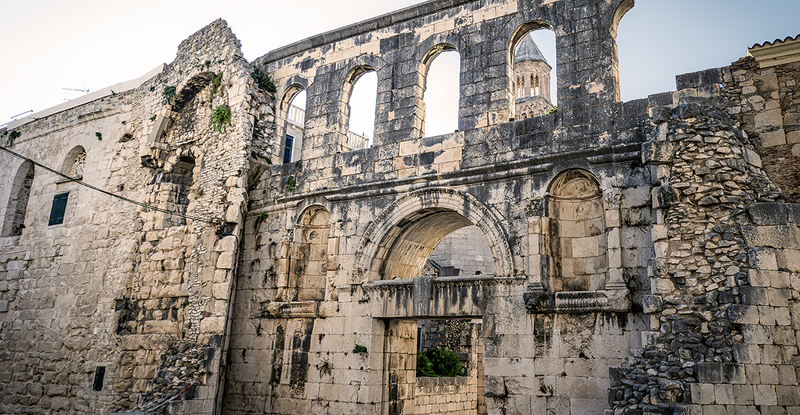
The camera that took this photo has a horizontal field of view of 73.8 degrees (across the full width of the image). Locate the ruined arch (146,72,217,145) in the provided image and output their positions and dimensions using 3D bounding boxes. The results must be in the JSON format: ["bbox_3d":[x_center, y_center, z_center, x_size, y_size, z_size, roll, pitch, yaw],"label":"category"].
[{"bbox_3d":[-8.918,-3.999,22.833,4.022,3.409,1.013,-7,-18,27],"label":"ruined arch"}]

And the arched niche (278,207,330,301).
[{"bbox_3d":[-2.849,1.511,17.400,2.105,3.164,0.770,-7,-18,27],"label":"arched niche"}]

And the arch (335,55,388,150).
[{"bbox_3d":[-1.151,-3.442,18.013,2.052,3.470,0.648,-7,-18,27],"label":"arch"}]

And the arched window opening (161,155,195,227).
[{"bbox_3d":[-8.698,-0.586,21.593,1.850,3.083,0.743,-7,-18,27],"label":"arched window opening"}]

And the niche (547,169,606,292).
[{"bbox_3d":[4.555,0.627,13.633,1.442,3.112,0.702,-7,-18,27],"label":"niche"}]

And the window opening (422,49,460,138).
[{"bbox_3d":[1.338,-3.511,16.664,1.431,3.146,0.648,-7,-18,27],"label":"window opening"}]

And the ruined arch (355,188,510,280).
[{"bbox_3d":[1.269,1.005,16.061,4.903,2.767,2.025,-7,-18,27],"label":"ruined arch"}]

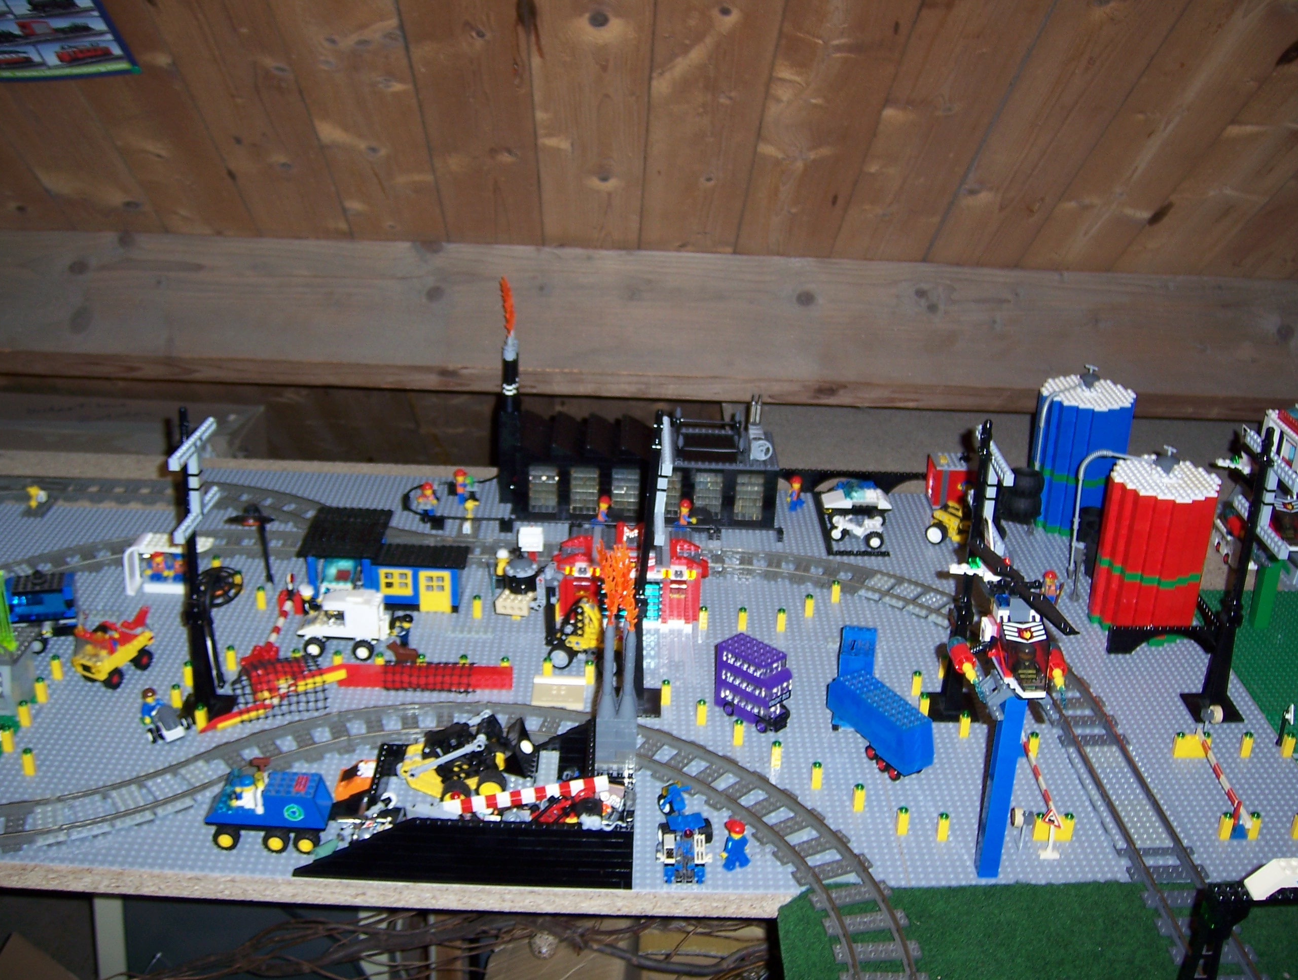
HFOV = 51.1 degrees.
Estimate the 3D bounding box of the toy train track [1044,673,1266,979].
[{"bbox_3d":[0.411,0.262,1.159,0.064,0.009,0.416,2,25,-1],"label":"toy train track"}]

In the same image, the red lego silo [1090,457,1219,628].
[{"bbox_3d":[0.528,0.060,1.418,0.113,0.170,0.113,2,25,-1],"label":"red lego silo"}]

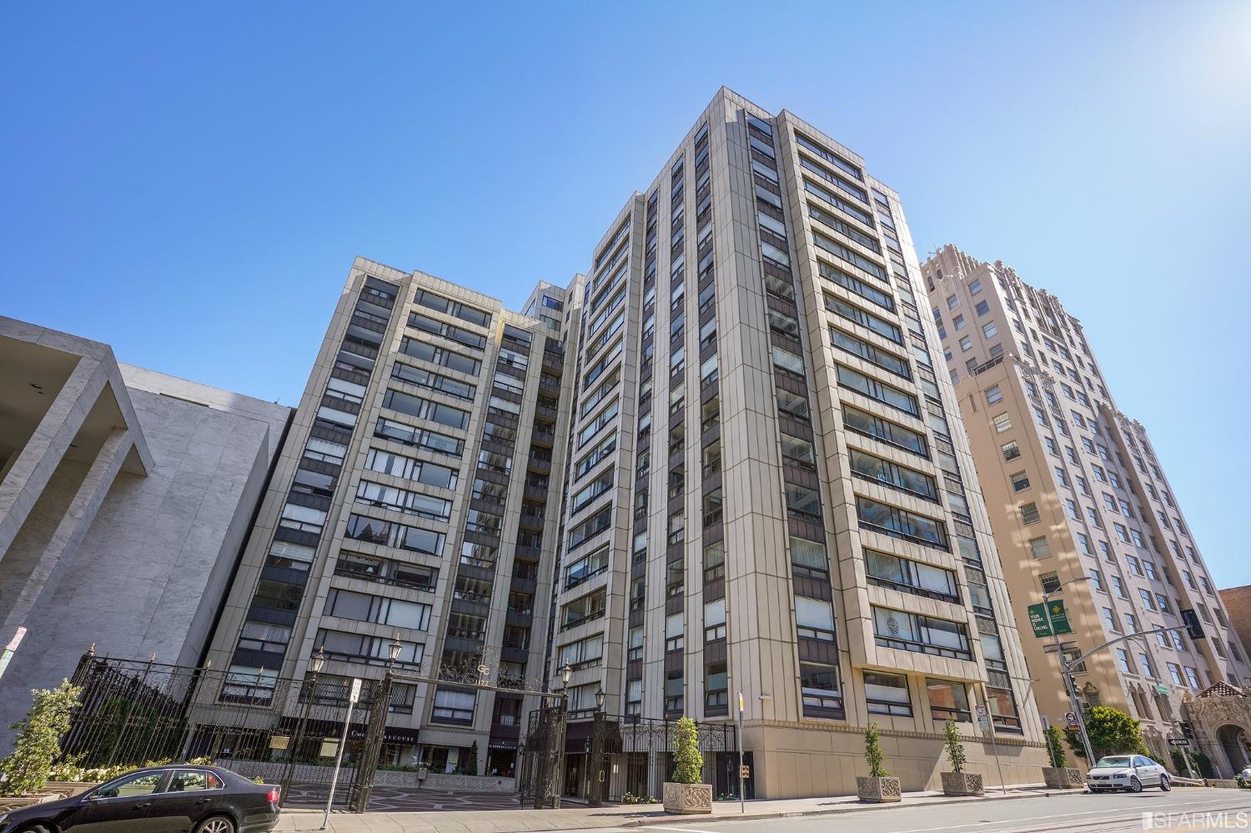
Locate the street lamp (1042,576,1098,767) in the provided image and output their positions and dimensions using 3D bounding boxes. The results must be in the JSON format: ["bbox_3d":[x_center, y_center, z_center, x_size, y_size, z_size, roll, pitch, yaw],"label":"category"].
[{"bbox_3d":[23.591,13.056,29.627,0.350,9.500,2.750,18,-33,-24],"label":"street lamp"}]

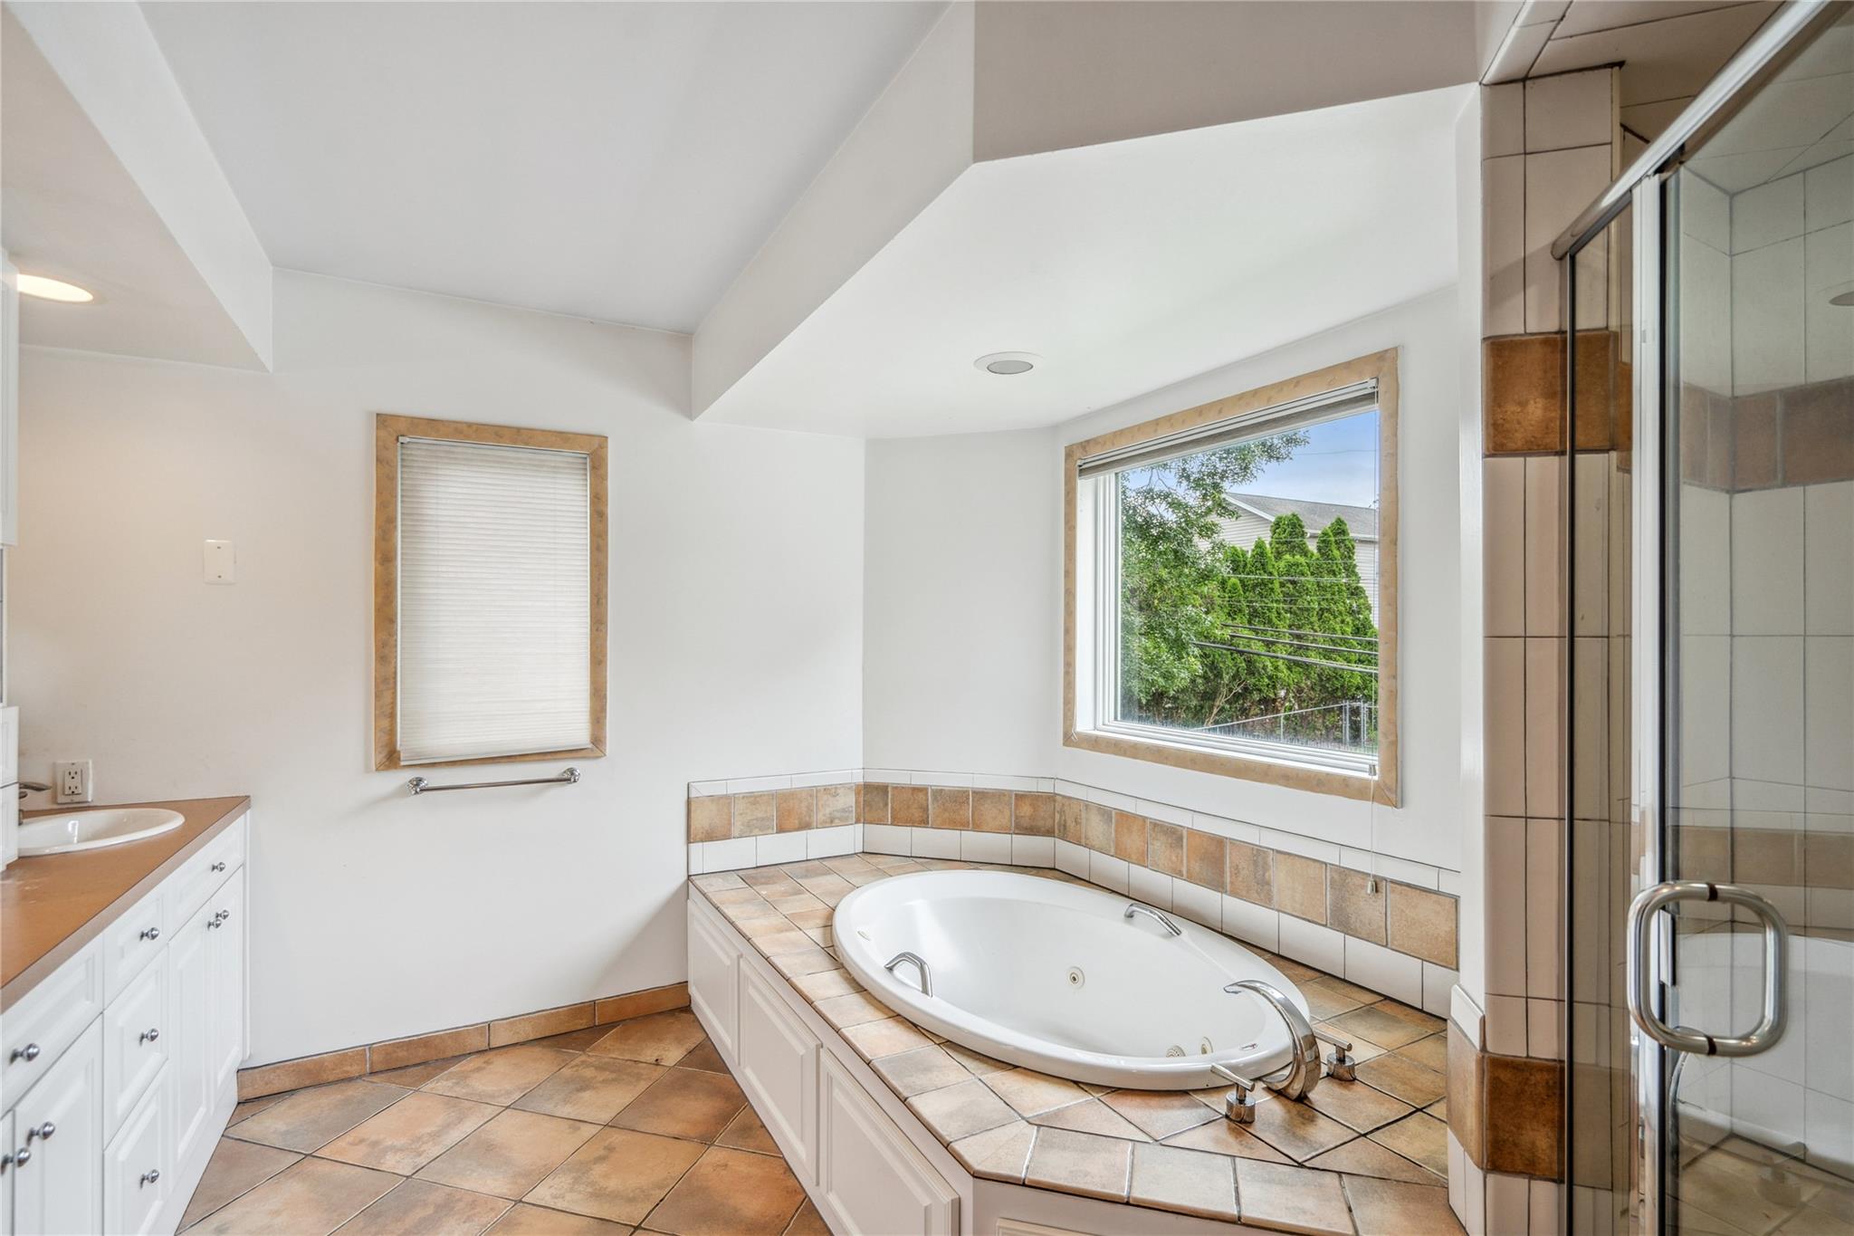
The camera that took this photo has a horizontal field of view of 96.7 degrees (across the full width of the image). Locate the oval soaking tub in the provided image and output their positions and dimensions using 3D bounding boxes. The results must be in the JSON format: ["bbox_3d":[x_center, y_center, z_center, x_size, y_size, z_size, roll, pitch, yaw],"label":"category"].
[{"bbox_3d":[0.311,1.144,2.276,1.040,0.500,1.480,1,-1,-30],"label":"oval soaking tub"}]

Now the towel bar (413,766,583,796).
[{"bbox_3d":[-1.402,0.532,2.691,0.498,0.052,0.075,1,-1,-27],"label":"towel bar"}]

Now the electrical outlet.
[{"bbox_3d":[-2.328,0.448,2.250,0.073,0.116,0.010,1,-1,-27],"label":"electrical outlet"}]

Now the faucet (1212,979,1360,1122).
[{"bbox_3d":[0.681,0.833,1.646,0.335,0.178,0.210,1,-1,-30],"label":"faucet"}]

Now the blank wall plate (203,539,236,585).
[{"bbox_3d":[-2.055,-0.163,2.394,0.072,0.120,0.007,0,-1,-29],"label":"blank wall plate"}]

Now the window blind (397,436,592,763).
[{"bbox_3d":[-1.413,-0.056,2.727,0.555,1.023,0.030,1,-1,-27],"label":"window blind"}]

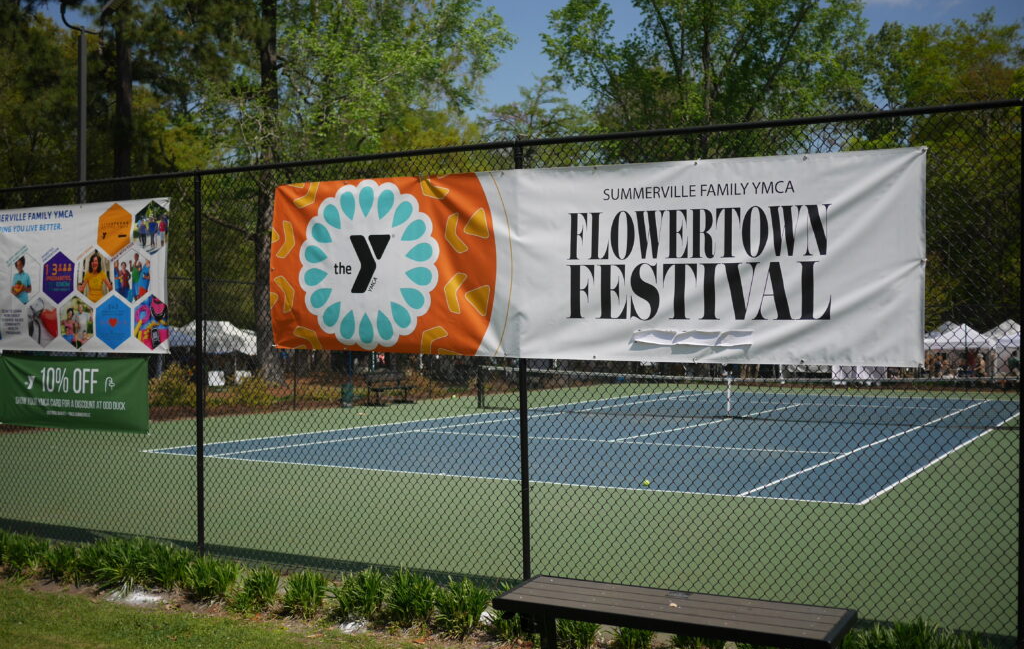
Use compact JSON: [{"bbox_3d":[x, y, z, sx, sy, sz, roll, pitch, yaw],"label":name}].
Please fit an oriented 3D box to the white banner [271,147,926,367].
[{"bbox_3d":[0.272,-0.413,7.979,4.820,1.275,0.060,0,0,28],"label":"white banner"}]

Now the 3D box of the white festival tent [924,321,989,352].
[{"bbox_3d":[23.922,1.597,63.000,3.050,3.200,3.050,0,0,28],"label":"white festival tent"}]

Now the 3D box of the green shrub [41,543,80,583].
[{"bbox_3d":[-3.492,1.843,9.288,0.300,0.290,0.300,0,0,29],"label":"green shrub"}]

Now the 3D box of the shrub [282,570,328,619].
[{"bbox_3d":[-1.333,1.730,7.650,0.310,0.290,0.310,0,0,0],"label":"shrub"}]

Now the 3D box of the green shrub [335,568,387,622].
[{"bbox_3d":[-1.022,1.834,8.053,0.360,0.320,0.360,0,0,0],"label":"green shrub"}]

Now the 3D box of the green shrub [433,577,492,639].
[{"bbox_3d":[-0.311,1.825,7.665,0.390,0.340,0.390,0,0,0],"label":"green shrub"}]

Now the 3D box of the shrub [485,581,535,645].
[{"bbox_3d":[0.028,1.827,7.514,0.370,0.340,0.370,0,0,29],"label":"shrub"}]

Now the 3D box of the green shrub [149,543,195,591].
[{"bbox_3d":[-2.586,1.826,8.965,0.350,0.330,0.350,0,0,0],"label":"green shrub"}]

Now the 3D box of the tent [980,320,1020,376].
[{"bbox_3d":[21.853,1.362,52.000,3.050,3.200,3.050,0,0,29],"label":"tent"}]

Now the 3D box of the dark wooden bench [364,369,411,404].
[{"bbox_3d":[-3.235,1.652,31.136,0.600,0.860,1.650,0,0,28],"label":"dark wooden bench"}]

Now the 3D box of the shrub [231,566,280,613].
[{"bbox_3d":[-1.690,1.734,7.805,0.330,0.280,0.320,0,0,0],"label":"shrub"}]

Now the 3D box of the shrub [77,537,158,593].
[{"bbox_3d":[-2.800,1.691,8.408,0.570,0.360,0.460,0,0,28],"label":"shrub"}]

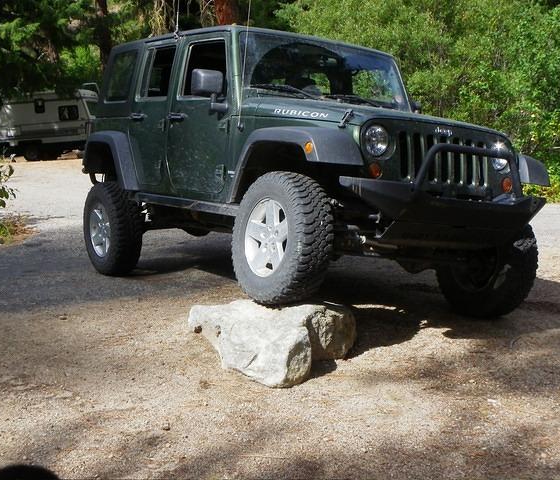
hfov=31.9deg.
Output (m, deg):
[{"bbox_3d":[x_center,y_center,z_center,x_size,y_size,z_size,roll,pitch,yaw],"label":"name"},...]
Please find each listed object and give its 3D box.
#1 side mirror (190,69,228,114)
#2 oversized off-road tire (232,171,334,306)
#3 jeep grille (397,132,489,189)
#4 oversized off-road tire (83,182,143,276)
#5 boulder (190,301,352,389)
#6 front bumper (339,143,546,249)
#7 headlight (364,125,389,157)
[{"bbox_3d":[-0.454,-0.981,6.486,0.240,0.270,0.160,4,3,-29],"label":"side mirror"},{"bbox_3d":[0.007,-0.005,5.801,0.260,0.800,0.800,6,4,-31],"label":"oversized off-road tire"},{"bbox_3d":[0.954,-0.468,5.794,0.680,0.280,0.080,4,-3,-29],"label":"jeep grille"},{"bbox_3d":[-1.434,-0.092,8.374,0.260,0.800,0.800,-7,10,-29],"label":"oversized off-road tire"},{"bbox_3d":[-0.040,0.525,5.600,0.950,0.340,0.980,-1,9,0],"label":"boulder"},{"bbox_3d":[1.038,-0.247,5.621,1.540,0.620,0.380,4,3,-29],"label":"front bumper"},{"bbox_3d":[0.530,-0.559,5.525,0.180,0.180,0.100,4,-3,-29],"label":"headlight"}]

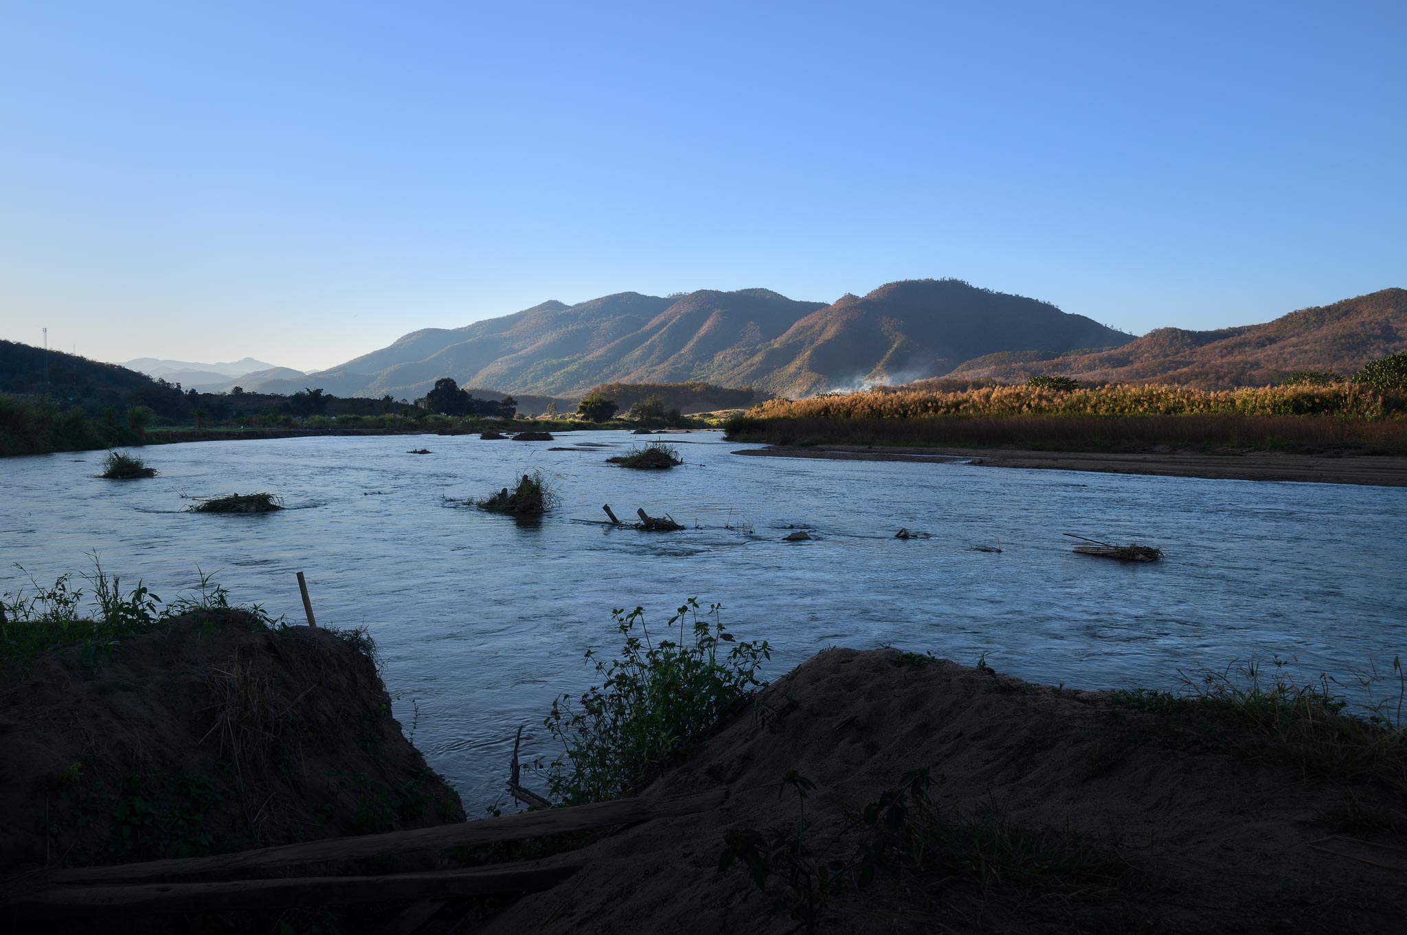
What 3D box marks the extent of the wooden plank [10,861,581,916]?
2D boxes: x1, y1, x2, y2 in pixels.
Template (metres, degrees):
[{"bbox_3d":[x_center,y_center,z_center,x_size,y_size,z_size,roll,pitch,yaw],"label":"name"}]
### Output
[{"bbox_3d":[-1.521,1.574,4.150,2.074,0.120,0.140,0,3,-6],"label":"wooden plank"}]

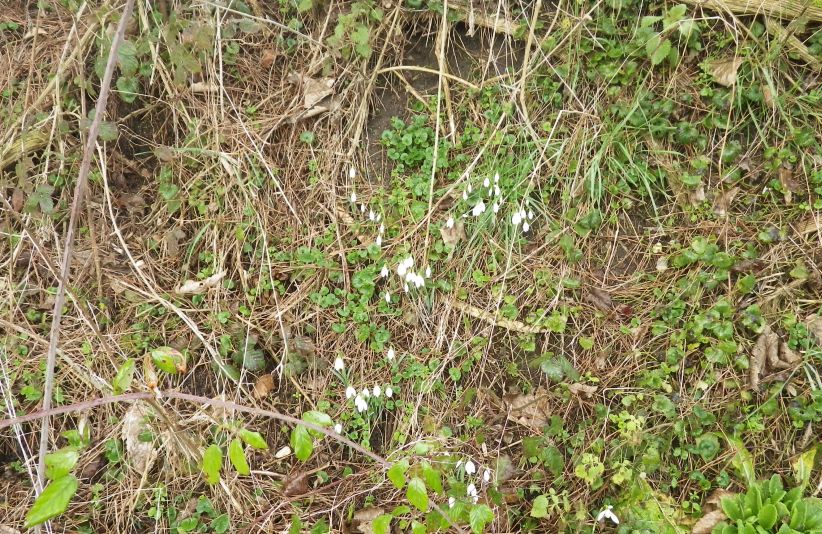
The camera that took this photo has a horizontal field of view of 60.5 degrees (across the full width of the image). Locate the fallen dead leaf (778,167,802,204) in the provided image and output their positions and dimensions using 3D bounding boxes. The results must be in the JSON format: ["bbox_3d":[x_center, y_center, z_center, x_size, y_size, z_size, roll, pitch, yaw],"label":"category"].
[{"bbox_3d":[0.756,-0.162,1.404,0.040,0.020,0.090,5,62,3],"label":"fallen dead leaf"}]

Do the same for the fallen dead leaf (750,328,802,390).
[{"bbox_3d":[0.635,0.161,1.226,0.085,0.035,0.114,12,63,6],"label":"fallen dead leaf"}]

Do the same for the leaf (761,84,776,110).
[{"bbox_3d":[0.789,-0.377,1.551,0.029,0.015,0.064,-11,65,-5],"label":"leaf"}]

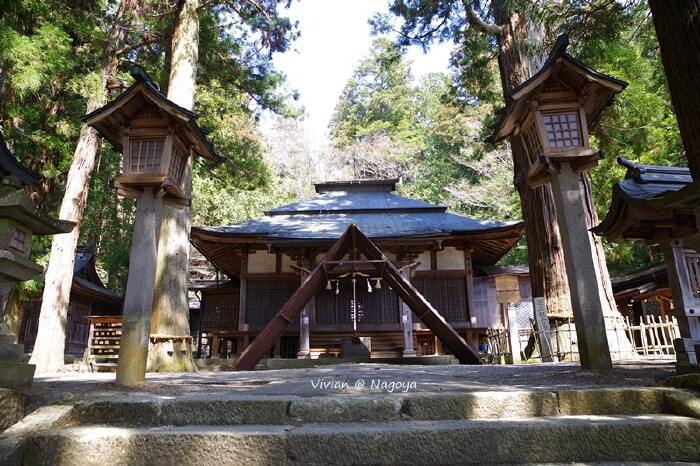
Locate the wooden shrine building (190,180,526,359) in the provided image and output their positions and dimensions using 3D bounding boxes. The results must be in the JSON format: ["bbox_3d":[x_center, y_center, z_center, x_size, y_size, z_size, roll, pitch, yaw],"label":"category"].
[{"bbox_3d":[0.268,1.101,18.132,10.800,7.450,9.600,-1,-15,0],"label":"wooden shrine building"}]

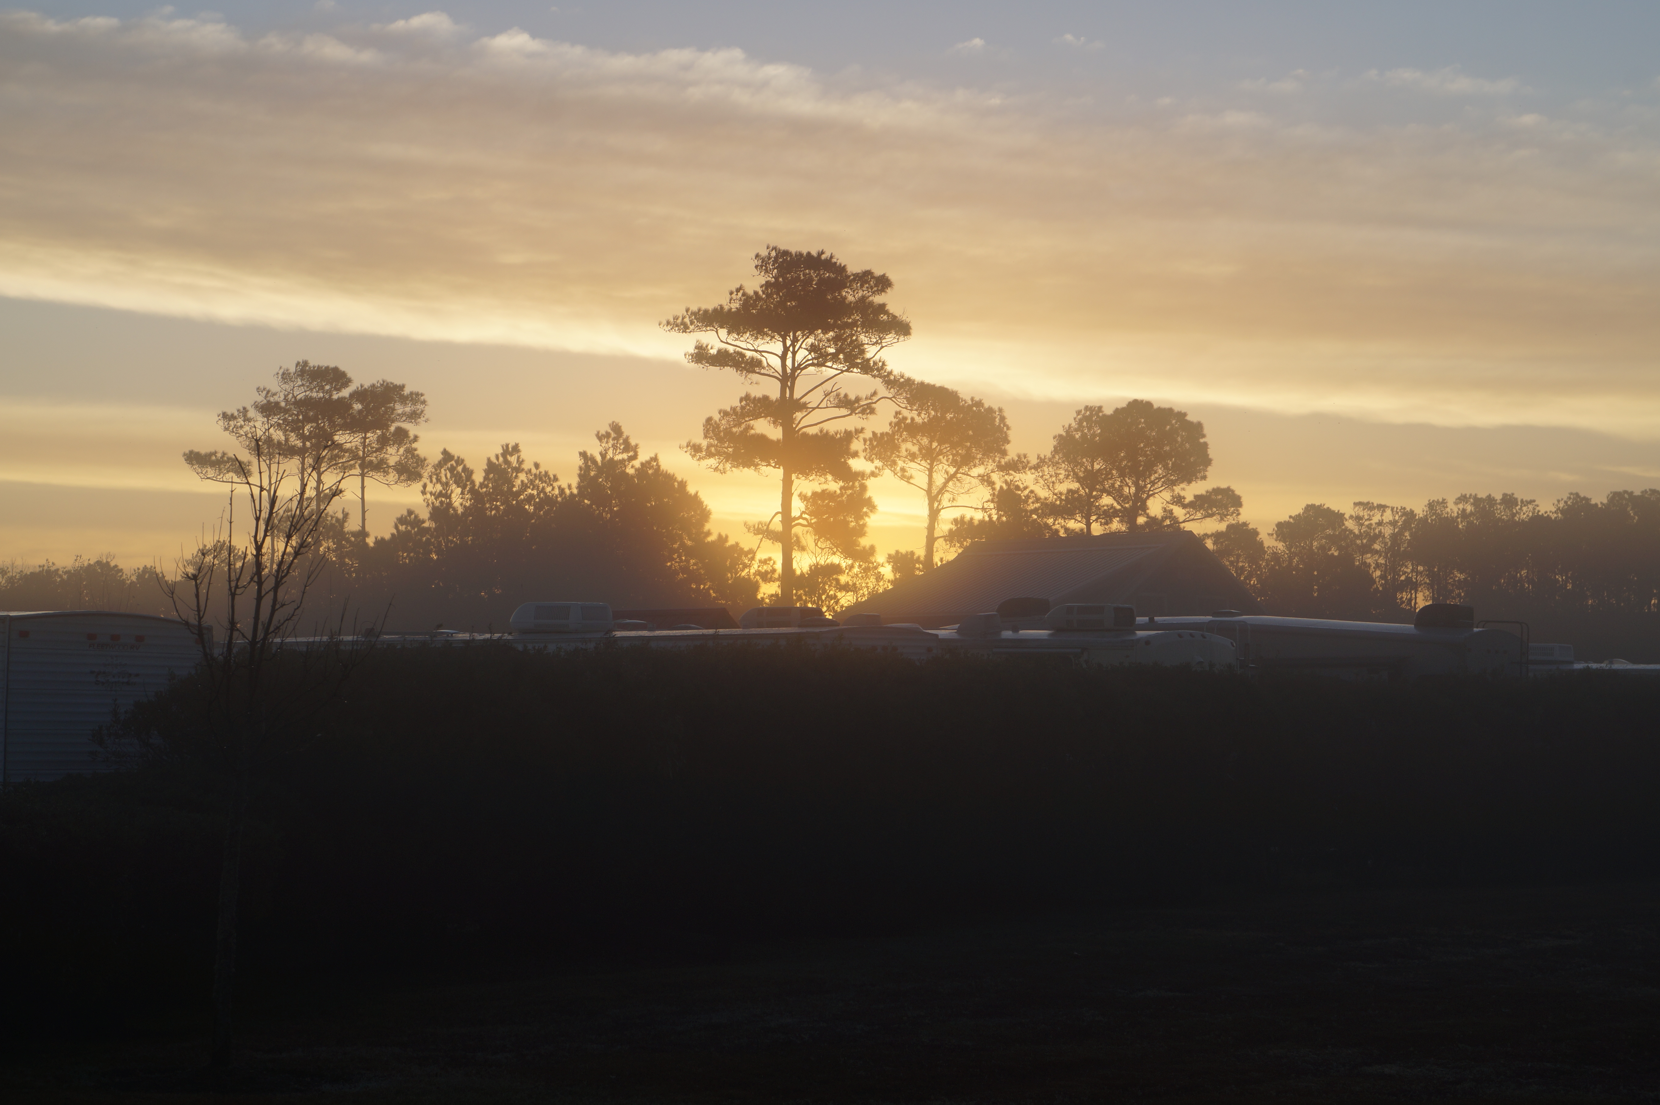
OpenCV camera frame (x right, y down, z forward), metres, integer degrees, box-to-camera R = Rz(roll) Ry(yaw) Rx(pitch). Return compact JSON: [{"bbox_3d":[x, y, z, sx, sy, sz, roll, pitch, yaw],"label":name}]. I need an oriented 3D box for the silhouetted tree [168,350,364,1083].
[{"bbox_3d":[-3.488,1.060,23.500,1.300,4.300,1.250,0,-1,0],"label":"silhouetted tree"}]

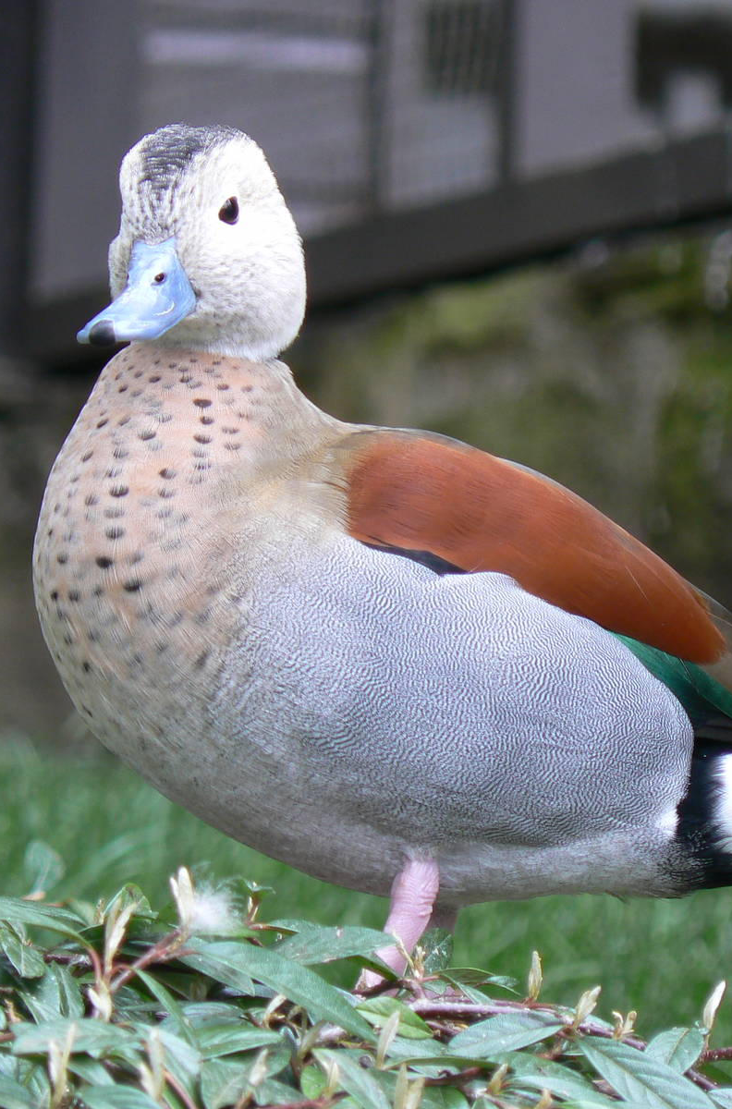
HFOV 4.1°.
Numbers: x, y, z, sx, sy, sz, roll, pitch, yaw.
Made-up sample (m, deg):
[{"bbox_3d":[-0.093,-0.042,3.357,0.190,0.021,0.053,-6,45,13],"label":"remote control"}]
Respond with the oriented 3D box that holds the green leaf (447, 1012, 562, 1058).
[{"bbox_3d":[0.036,0.126,2.630,0.032,0.004,0.013,-10,44,-18],"label":"green leaf"}]

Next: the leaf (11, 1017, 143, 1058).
[{"bbox_3d":[-0.074,0.124,2.580,0.035,0.004,0.013,-4,41,-17],"label":"leaf"}]

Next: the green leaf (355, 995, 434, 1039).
[{"bbox_3d":[0.007,0.109,2.380,0.021,0.004,0.012,20,42,18],"label":"green leaf"}]

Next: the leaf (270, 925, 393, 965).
[{"bbox_3d":[-0.008,0.093,2.400,0.030,0.006,0.013,6,32,3],"label":"leaf"}]

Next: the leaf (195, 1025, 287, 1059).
[{"bbox_3d":[-0.032,0.125,2.600,0.026,0.004,0.012,-8,39,23],"label":"leaf"}]

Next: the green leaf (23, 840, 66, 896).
[{"bbox_3d":[-0.079,0.077,2.470,0.011,0.015,0.004,-3,-24,-1],"label":"green leaf"}]

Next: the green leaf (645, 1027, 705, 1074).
[{"bbox_3d":[0.072,0.117,2.380,0.013,0.004,0.018,16,53,15],"label":"green leaf"}]

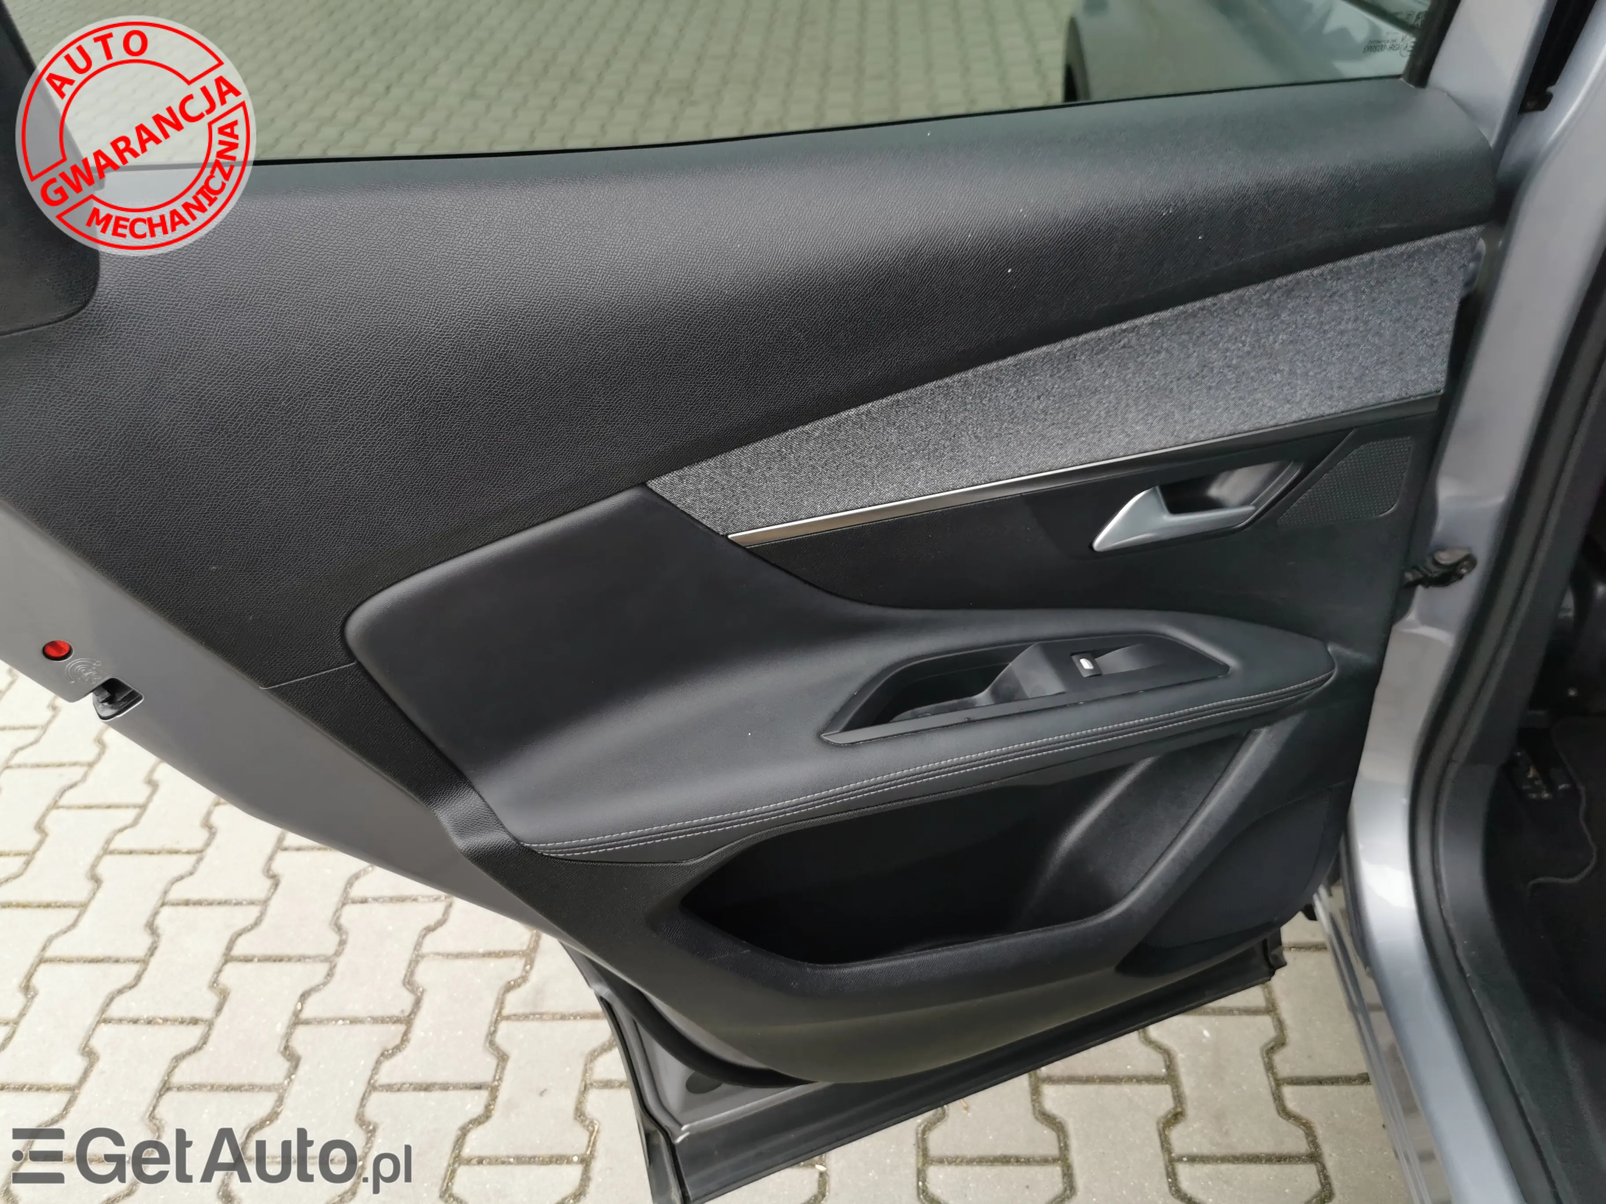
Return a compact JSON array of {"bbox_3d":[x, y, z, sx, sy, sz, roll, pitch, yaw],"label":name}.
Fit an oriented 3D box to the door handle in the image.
[{"bbox_3d":[0.273,-0.067,0.876,0.155,0.055,0.037,-14,38,-11],"label":"door handle"}]

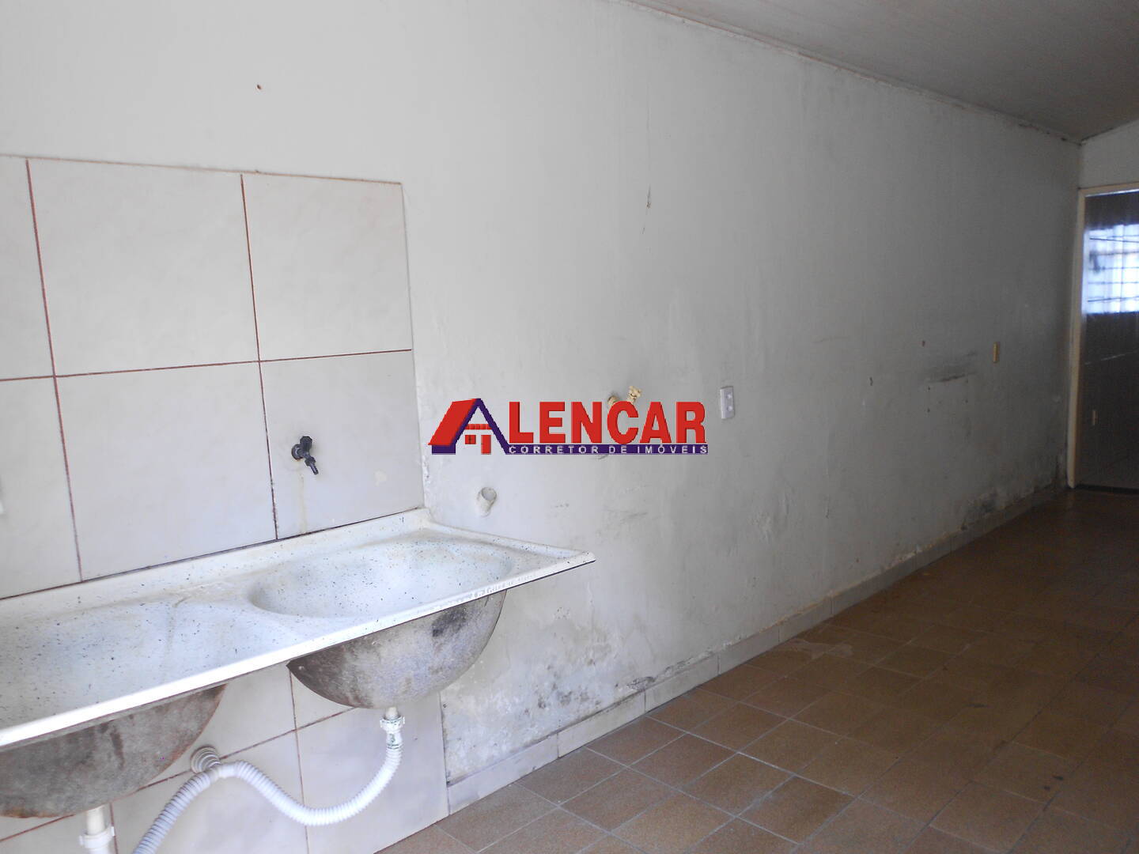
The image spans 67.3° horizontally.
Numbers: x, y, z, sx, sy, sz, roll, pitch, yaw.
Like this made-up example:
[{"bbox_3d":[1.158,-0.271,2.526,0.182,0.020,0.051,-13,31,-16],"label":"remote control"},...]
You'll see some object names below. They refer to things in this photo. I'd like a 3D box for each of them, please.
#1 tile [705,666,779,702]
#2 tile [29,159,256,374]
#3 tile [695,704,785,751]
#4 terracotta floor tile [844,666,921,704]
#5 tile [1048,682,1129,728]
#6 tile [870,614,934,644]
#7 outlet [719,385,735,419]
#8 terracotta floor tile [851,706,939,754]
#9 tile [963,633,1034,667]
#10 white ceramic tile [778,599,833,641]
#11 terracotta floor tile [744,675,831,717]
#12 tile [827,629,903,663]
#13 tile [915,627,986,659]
[{"bbox_3d":[0.661,0.986,3.289,0.294,0.010,0.201,-9,9,-43],"label":"tile"},{"bbox_3d":[-0.915,-0.350,1.882,0.428,0.437,0.009,-10,9,-42],"label":"tile"},{"bbox_3d":[0.588,1.036,2.951,0.294,0.009,0.200,-10,9,-42],"label":"tile"},{"bbox_3d":[1.172,0.980,3.228,0.296,0.010,0.203,-9,9,-43],"label":"terracotta floor tile"},{"bbox_3d":[1.829,0.976,3.005,0.297,0.010,0.203,-10,9,-42],"label":"tile"},{"bbox_3d":[1.461,0.888,3.761,0.294,0.009,0.200,-10,9,-42],"label":"tile"},{"bbox_3d":[0.623,-0.095,3.361,0.076,0.118,0.012,-9,9,-43],"label":"outlet"},{"bbox_3d":[1.104,1.030,2.898,0.297,0.010,0.203,-10,9,-42],"label":"terracotta floor tile"},{"bbox_3d":[1.760,0.919,3.507,0.297,0.010,0.203,-10,9,-42],"label":"tile"},{"bbox_3d":[1.064,0.869,3.853,0.432,0.079,0.010,-9,9,-43],"label":"white ceramic tile"},{"bbox_3d":[0.806,0.999,3.153,0.294,0.009,0.200,-10,9,-42],"label":"terracotta floor tile"},{"bbox_3d":[1.253,0.934,3.613,0.297,0.010,0.203,-10,9,-42],"label":"tile"},{"bbox_3d":[1.612,0.912,3.631,0.297,0.010,0.203,-10,9,-42],"label":"tile"}]

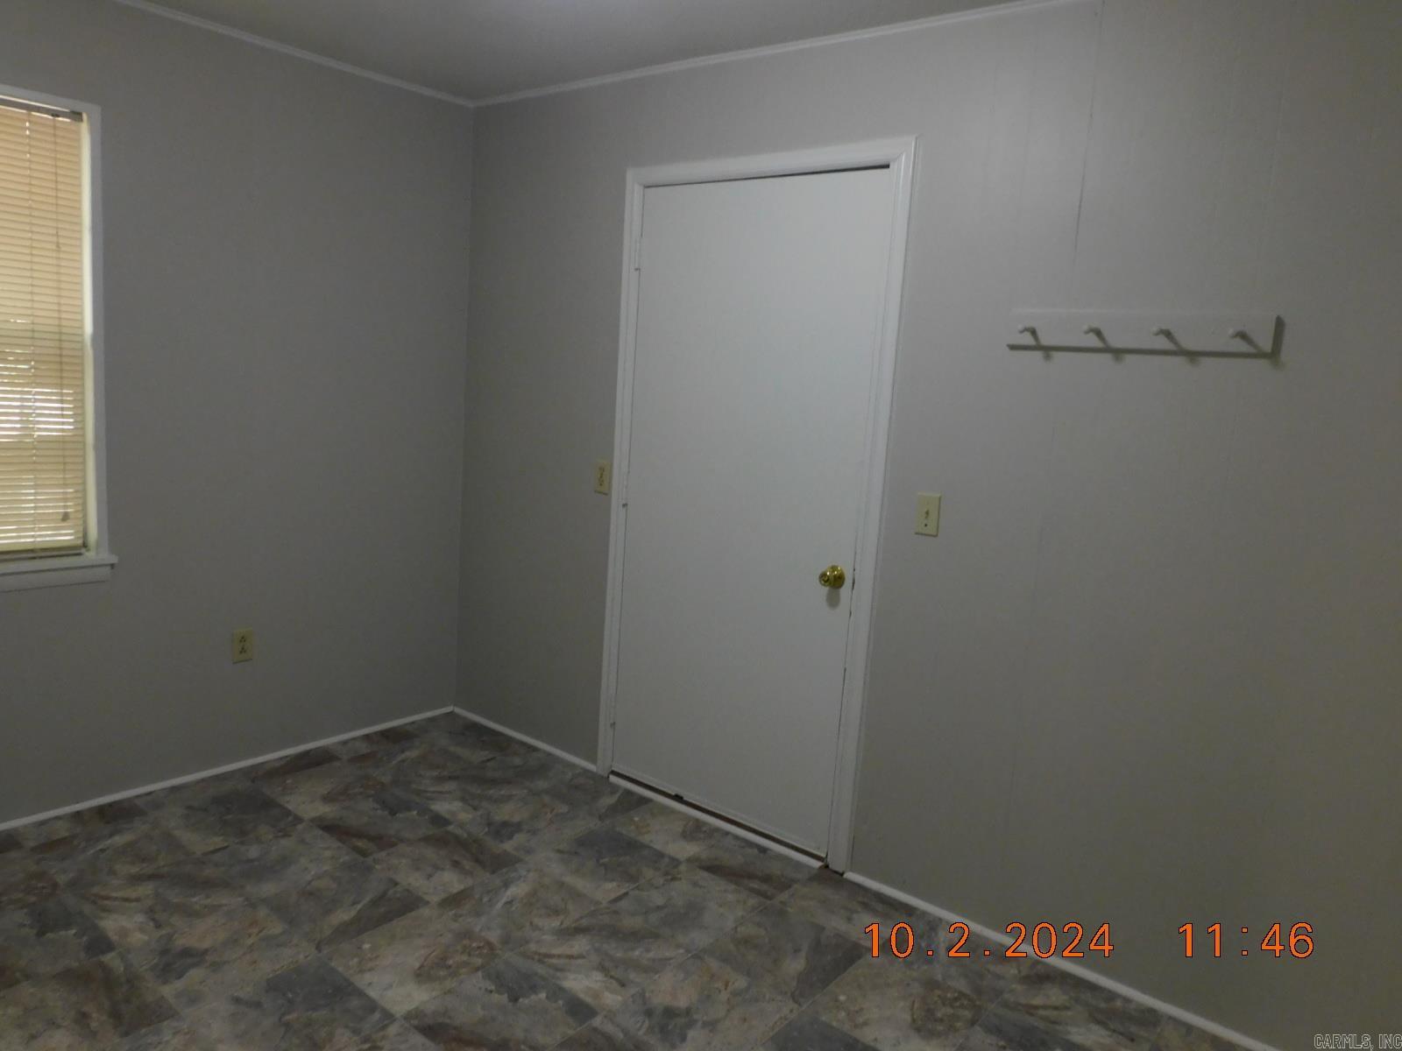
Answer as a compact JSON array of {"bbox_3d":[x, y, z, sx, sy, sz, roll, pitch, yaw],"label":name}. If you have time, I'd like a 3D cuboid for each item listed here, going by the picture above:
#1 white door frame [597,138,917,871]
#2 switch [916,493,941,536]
[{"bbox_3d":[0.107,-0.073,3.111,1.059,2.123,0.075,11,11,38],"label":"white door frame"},{"bbox_3d":[0.623,-0.028,2.667,0.069,0.115,0.014,11,11,38],"label":"switch"}]

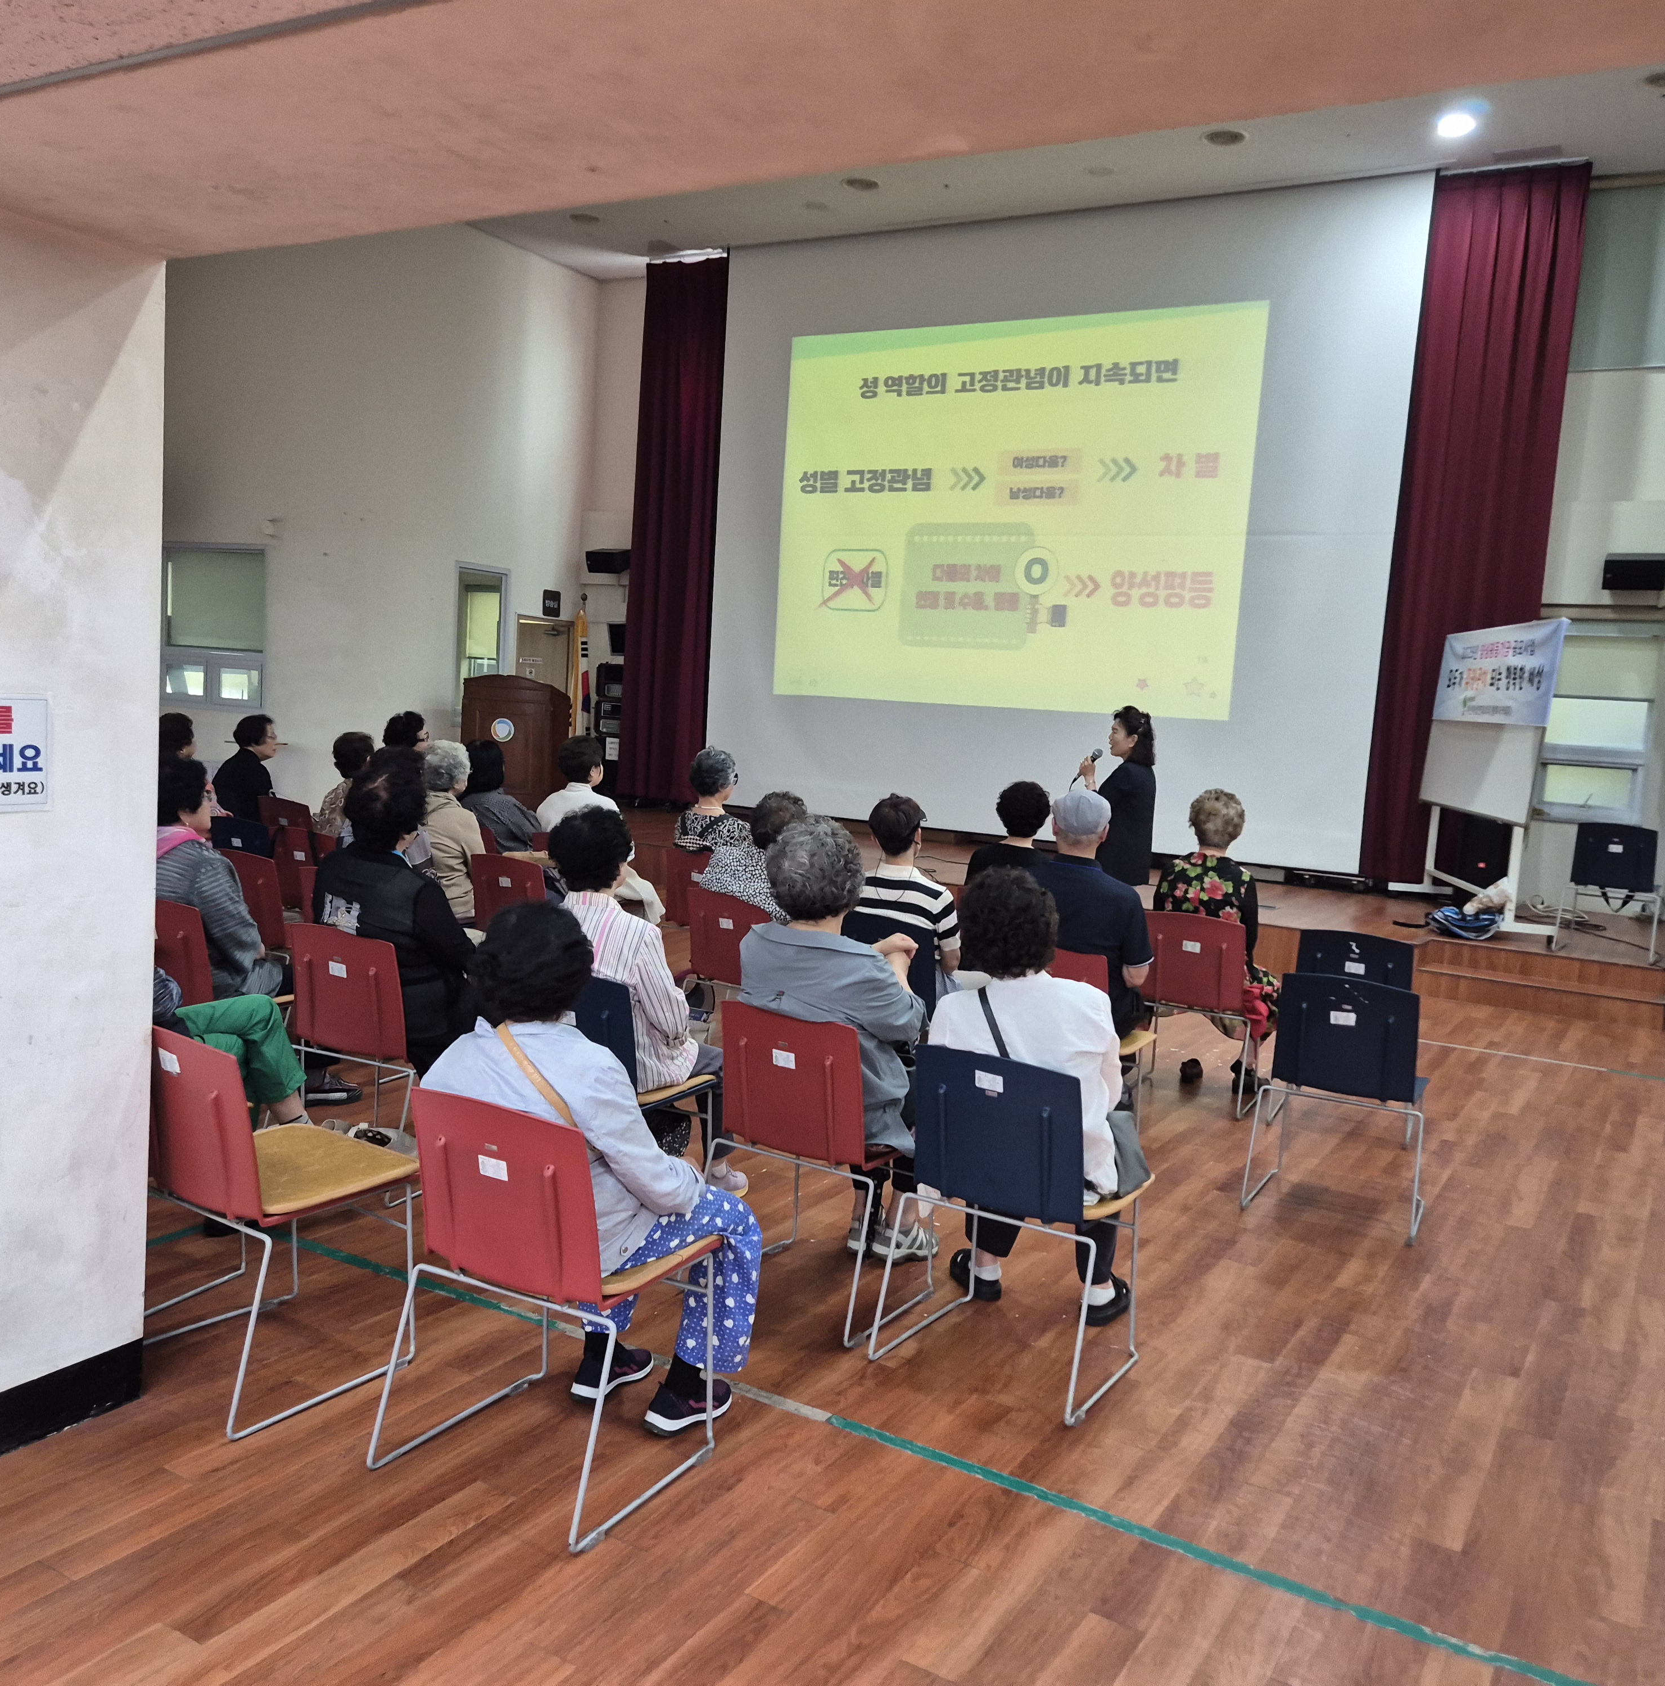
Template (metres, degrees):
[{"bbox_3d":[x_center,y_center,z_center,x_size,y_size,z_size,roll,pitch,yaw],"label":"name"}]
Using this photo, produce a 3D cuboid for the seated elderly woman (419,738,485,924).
[{"bbox_3d":[-1.744,0.147,7.104,0.500,1.290,0.720,8,7,34],"label":"seated elderly woman"}]

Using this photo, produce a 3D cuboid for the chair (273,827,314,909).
[{"bbox_3d":[-2.354,0.320,7.046,0.497,0.784,0.490,6,6,25],"label":"chair"}]

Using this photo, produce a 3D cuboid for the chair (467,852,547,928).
[{"bbox_3d":[-1.320,0.429,6.626,0.497,0.784,0.490,7,6,27],"label":"chair"}]

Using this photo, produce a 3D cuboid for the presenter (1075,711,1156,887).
[{"bbox_3d":[1.378,0.146,7.341,0.400,1.645,0.460,4,6,6],"label":"presenter"}]

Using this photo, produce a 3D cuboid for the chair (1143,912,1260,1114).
[{"bbox_3d":[1.525,0.665,6.211,0.518,0.781,0.528,7,6,27],"label":"chair"}]

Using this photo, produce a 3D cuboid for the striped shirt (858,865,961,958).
[{"bbox_3d":[0.272,0.345,5.678,0.480,0.540,0.300,7,7,30],"label":"striped shirt"}]

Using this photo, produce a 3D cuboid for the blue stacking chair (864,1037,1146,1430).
[{"bbox_3d":[0.476,0.882,3.690,0.515,0.800,0.510,7,7,32],"label":"blue stacking chair"}]

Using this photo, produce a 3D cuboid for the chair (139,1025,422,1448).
[{"bbox_3d":[-1.290,0.797,3.415,0.515,0.800,0.510,8,7,36],"label":"chair"}]

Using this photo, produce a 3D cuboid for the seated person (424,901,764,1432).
[{"bbox_3d":[-0.485,0.693,3.169,0.530,1.165,0.660,7,7,33],"label":"seated person"}]

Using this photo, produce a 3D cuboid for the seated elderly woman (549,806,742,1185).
[{"bbox_3d":[-0.596,0.492,4.440,0.470,1.210,0.672,7,6,27],"label":"seated elderly woman"}]

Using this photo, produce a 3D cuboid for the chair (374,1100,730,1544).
[{"bbox_3d":[-0.538,0.850,2.961,0.497,0.784,0.490,7,7,28],"label":"chair"}]

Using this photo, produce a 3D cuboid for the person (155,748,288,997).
[{"bbox_3d":[-2.067,0.329,5.259,0.500,1.260,0.720,8,7,34],"label":"person"}]

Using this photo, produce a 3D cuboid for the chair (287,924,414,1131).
[{"bbox_3d":[-1.373,0.635,4.669,0.518,0.781,0.528,7,6,27],"label":"chair"}]

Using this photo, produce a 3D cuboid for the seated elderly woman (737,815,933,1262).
[{"bbox_3d":[0.091,0.550,3.975,0.529,1.259,0.696,7,7,32],"label":"seated elderly woman"}]

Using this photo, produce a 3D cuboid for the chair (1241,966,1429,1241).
[{"bbox_3d":[1.702,0.807,4.908,0.518,0.781,0.528,7,6,28],"label":"chair"}]

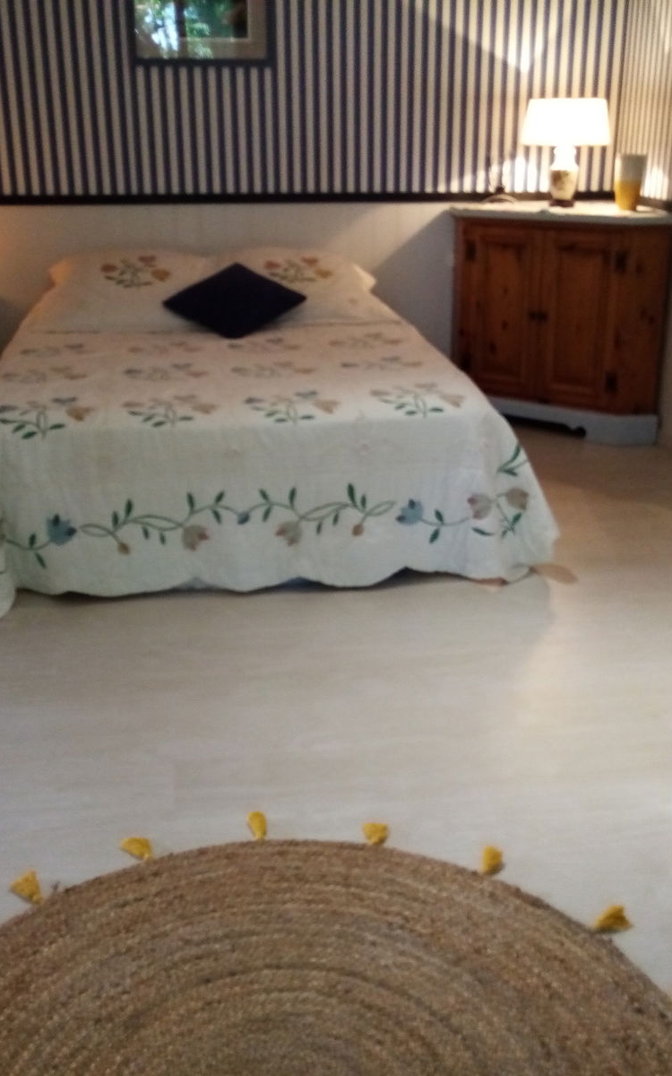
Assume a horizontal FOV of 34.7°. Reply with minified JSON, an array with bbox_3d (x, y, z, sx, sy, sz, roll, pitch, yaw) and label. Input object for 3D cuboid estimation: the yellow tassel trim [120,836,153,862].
[{"bbox_3d":[-0.344,0.535,1.868,0.045,0.022,0.058,-16,26,-37],"label":"yellow tassel trim"}]

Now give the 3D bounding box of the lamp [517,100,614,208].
[{"bbox_3d":[0.951,-1.608,4.491,0.380,0.430,0.380,-4,21,-10],"label":"lamp"}]

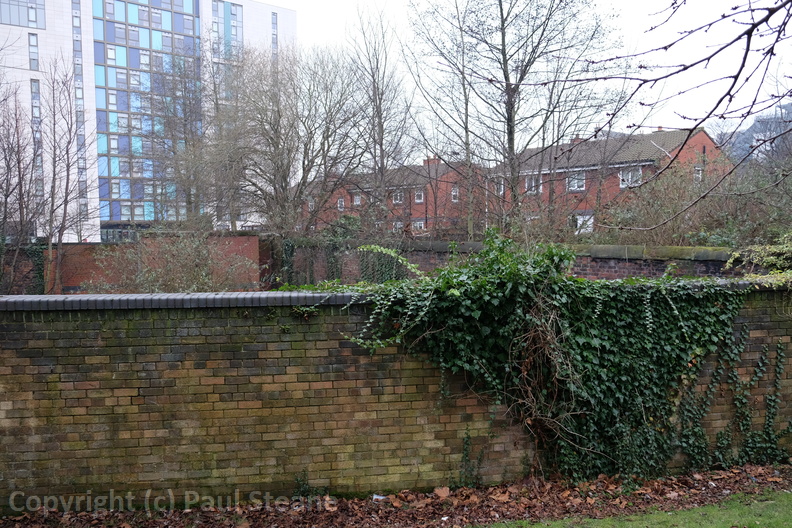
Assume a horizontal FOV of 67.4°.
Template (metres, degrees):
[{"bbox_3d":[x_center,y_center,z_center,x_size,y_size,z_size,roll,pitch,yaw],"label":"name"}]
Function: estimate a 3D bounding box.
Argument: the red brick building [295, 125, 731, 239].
[{"bbox_3d":[5.583,-4.987,51.399,10.500,7.800,41.000,-3,4,-37],"label":"red brick building"}]

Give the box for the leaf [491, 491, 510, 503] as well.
[{"bbox_3d":[0.999,2.223,5.680,0.190,0.050,0.150,0,3,0],"label":"leaf"}]

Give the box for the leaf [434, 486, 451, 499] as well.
[{"bbox_3d":[0.450,2.212,5.750,0.155,0.070,0.120,0,3,0],"label":"leaf"}]

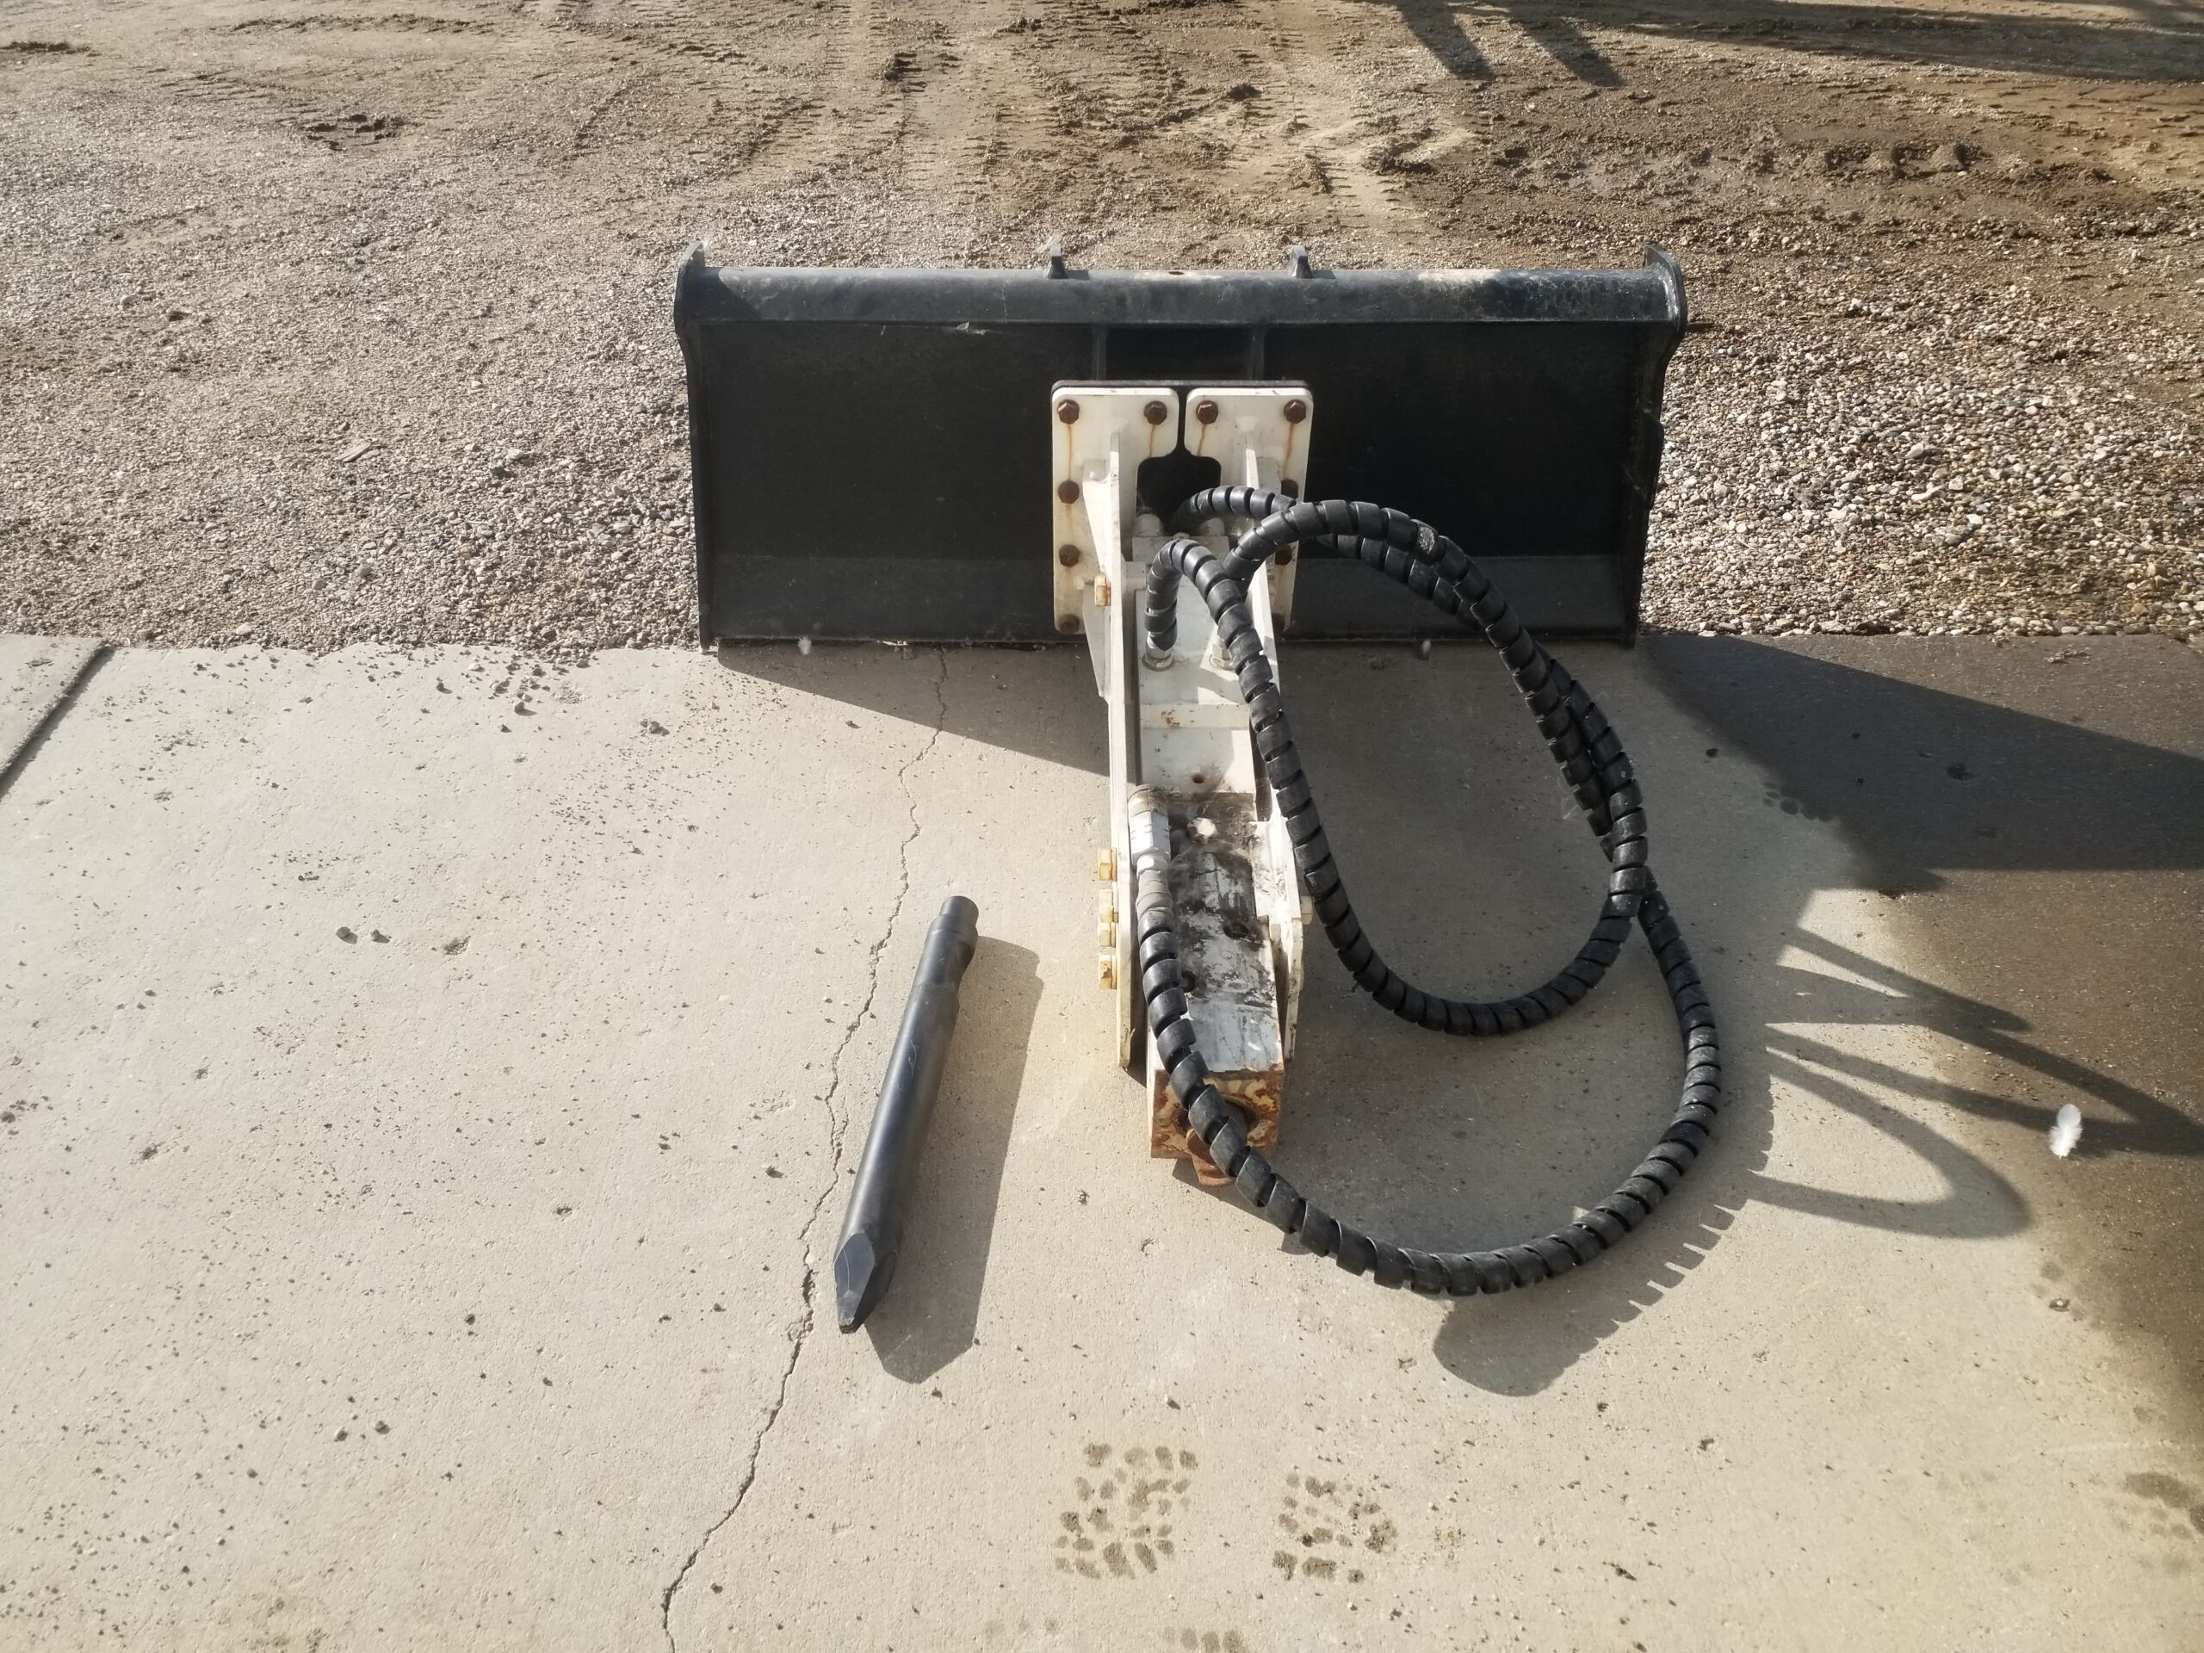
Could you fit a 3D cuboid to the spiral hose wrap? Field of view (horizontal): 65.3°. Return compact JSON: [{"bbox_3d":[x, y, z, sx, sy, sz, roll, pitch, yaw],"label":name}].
[{"bbox_3d":[0.302,-0.026,1.629,0.553,0.370,0.883,0,41,0],"label":"spiral hose wrap"}]

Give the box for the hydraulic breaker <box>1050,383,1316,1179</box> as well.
[{"bbox_3d":[0.091,-0.084,1.699,0.283,0.332,0.832,0,45,0],"label":"hydraulic breaker"}]

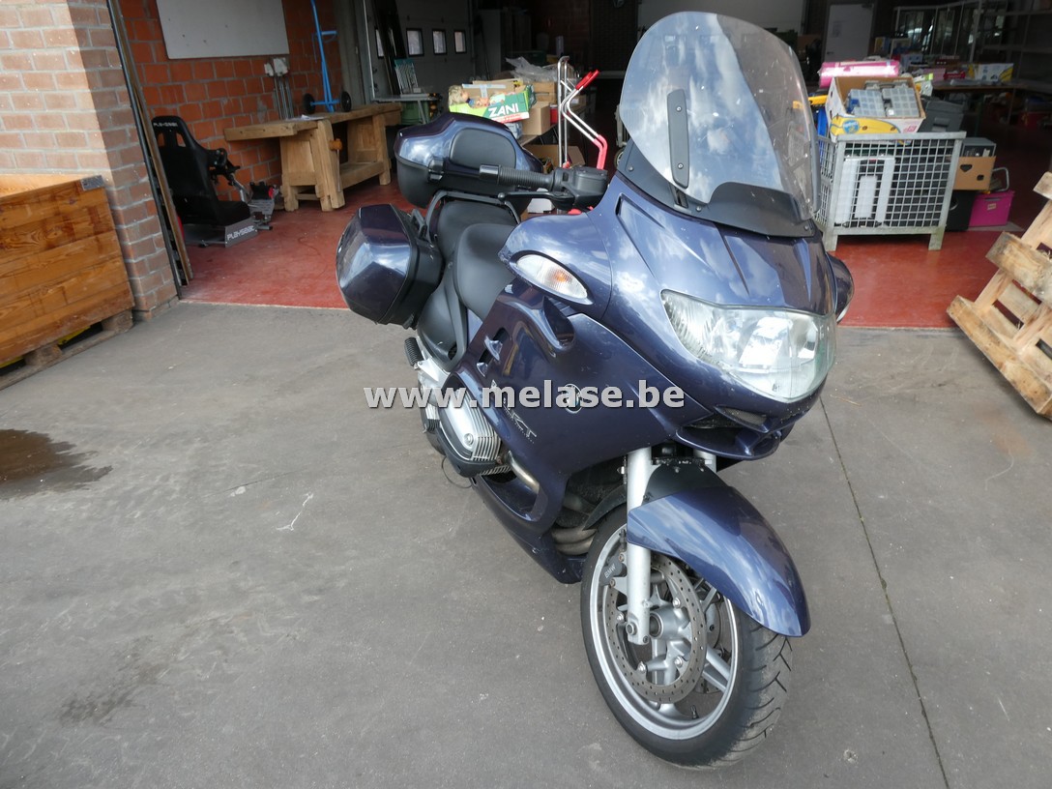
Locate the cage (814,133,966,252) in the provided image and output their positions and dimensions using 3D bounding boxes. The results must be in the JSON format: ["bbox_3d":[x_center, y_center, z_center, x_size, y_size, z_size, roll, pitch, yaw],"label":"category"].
[{"bbox_3d":[2.694,-1.680,5.737,0.820,0.820,1.200,2,25,8],"label":"cage"}]

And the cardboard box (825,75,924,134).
[{"bbox_3d":[2.401,-1.966,5.050,0.530,0.230,0.420,3,57,8],"label":"cardboard box"}]

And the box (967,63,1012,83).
[{"bbox_3d":[6.584,-4.567,10.345,0.470,0.240,0.380,1,25,6],"label":"box"}]

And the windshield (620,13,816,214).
[{"bbox_3d":[0.434,-0.539,1.433,0.530,0.390,0.140,2,-1,-29],"label":"windshield"}]

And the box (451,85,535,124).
[{"bbox_3d":[-0.246,-2.218,5.673,0.580,0.215,0.390,-6,25,13],"label":"box"}]

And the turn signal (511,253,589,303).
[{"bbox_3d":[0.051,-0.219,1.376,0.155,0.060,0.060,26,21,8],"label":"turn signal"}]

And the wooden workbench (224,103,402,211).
[{"bbox_3d":[-2.136,-2.615,8.074,0.680,0.870,2.950,3,25,10],"label":"wooden workbench"}]

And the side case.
[{"bbox_3d":[-0.499,-0.464,2.660,0.260,0.370,0.470,0,22,-25],"label":"side case"}]

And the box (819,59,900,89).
[{"bbox_3d":[2.532,-2.462,5.607,0.535,0.180,0.280,3,25,12],"label":"box"}]

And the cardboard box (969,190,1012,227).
[{"bbox_3d":[3.564,-1.489,5.739,0.310,0.265,0.320,-4,26,-5],"label":"cardboard box"}]

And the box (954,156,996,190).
[{"bbox_3d":[3.444,-1.824,5.911,0.420,0.253,0.500,1,25,7],"label":"box"}]

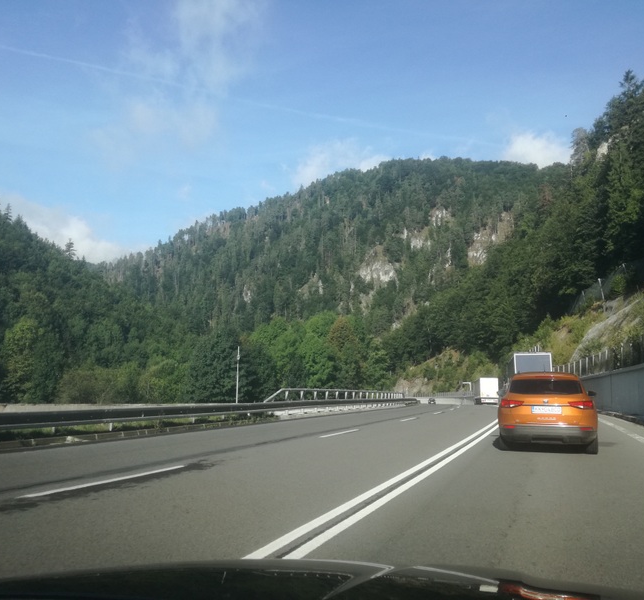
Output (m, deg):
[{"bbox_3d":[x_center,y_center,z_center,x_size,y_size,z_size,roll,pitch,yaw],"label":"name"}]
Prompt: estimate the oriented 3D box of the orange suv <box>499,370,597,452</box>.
[{"bbox_3d":[4.941,2.404,13.692,1.850,1.610,4.370,-2,-9,19],"label":"orange suv"}]

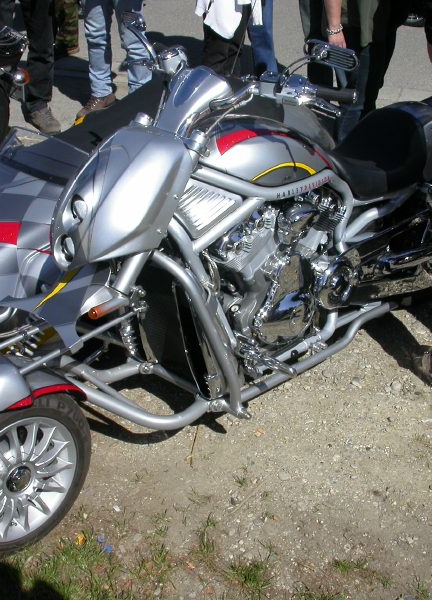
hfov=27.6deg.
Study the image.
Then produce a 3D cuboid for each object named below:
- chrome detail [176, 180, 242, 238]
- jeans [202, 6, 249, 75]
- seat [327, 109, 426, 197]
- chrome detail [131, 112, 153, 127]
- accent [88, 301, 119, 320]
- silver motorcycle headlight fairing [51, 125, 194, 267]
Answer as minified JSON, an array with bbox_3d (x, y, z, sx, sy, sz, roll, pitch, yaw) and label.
[{"bbox_3d":[-0.018,-0.254,2.461,0.220,0.160,0.050,-25,36,-38],"label":"chrome detail"},{"bbox_3d":[0.075,-1.635,5.672,0.420,1.000,0.280,-1,28,0],"label":"jeans"},{"bbox_3d":[0.538,-0.541,3.133,0.460,0.240,0.320,-25,36,-38],"label":"seat"},{"bbox_3d":[-0.212,-0.513,2.506,0.055,0.045,0.055,25,0,40],"label":"chrome detail"},{"bbox_3d":[-0.291,0.027,2.272,0.085,0.035,0.035,-25,36,-38],"label":"accent"},{"bbox_3d":[-0.277,-0.279,2.368,0.380,0.320,0.270,-25,36,-38],"label":"silver motorcycle headlight fairing"}]

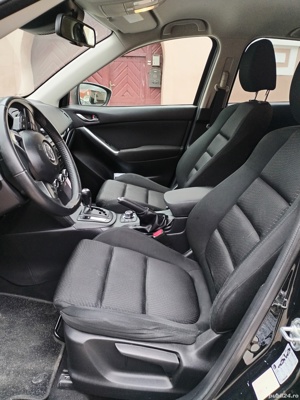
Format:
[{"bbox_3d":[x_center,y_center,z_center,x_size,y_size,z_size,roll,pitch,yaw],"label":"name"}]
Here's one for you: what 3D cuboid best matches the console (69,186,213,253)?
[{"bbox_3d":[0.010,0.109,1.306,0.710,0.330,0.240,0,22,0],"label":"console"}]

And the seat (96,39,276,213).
[{"bbox_3d":[0.160,-0.262,1.555,0.870,1.000,0.530,0,22,0],"label":"seat"}]

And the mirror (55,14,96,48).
[{"bbox_3d":[-0.260,-0.585,1.039,0.042,0.065,0.225,17,26,16],"label":"mirror"}]

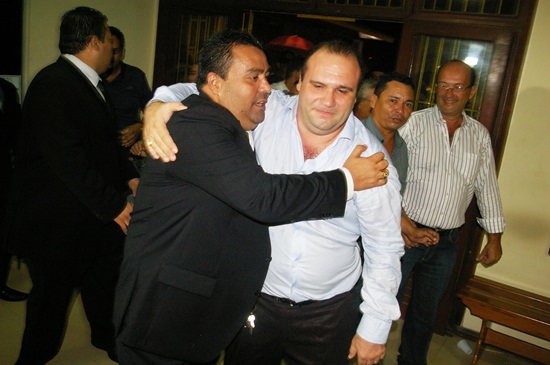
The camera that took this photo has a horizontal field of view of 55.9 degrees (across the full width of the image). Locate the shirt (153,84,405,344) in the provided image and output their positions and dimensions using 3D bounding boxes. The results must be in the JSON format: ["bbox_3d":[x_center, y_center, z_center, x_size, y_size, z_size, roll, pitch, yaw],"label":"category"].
[{"bbox_3d":[-0.010,0.085,1.520,0.760,0.660,0.420,9,13,6],"label":"shirt"}]

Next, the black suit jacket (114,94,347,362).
[{"bbox_3d":[-0.135,0.125,1.500,0.580,0.750,0.540,9,13,5],"label":"black suit jacket"}]

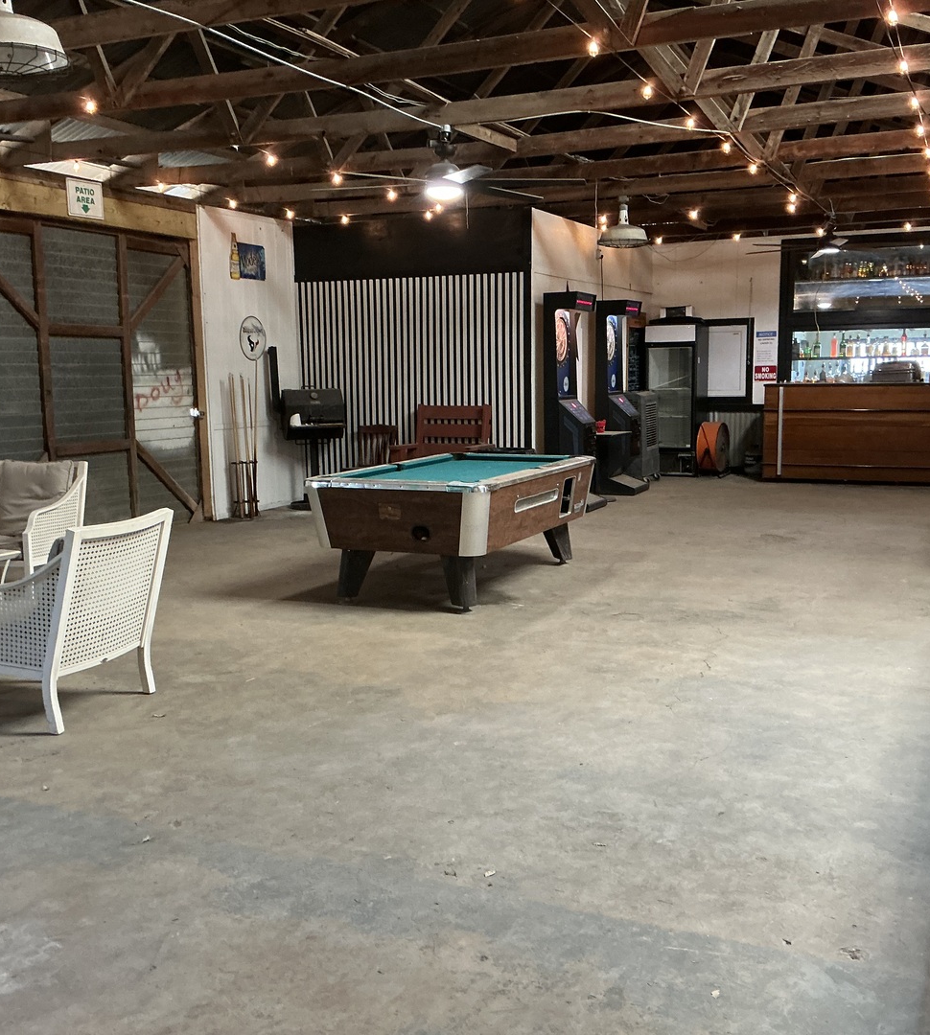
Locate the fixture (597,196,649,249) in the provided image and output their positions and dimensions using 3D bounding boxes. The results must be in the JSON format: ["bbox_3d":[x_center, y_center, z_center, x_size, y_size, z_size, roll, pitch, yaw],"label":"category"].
[{"bbox_3d":[1.533,-2.848,10.800,0.480,0.500,0.480,-1,8,0],"label":"fixture"}]

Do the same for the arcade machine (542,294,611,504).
[{"bbox_3d":[1.169,-1.196,11.630,0.490,2.214,0.730,2,8,24],"label":"arcade machine"}]

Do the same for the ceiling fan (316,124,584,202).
[{"bbox_3d":[-0.131,-2.332,7.350,1.850,0.500,1.850,-1,8,0],"label":"ceiling fan"}]

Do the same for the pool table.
[{"bbox_3d":[0.015,0.062,7.655,1.290,0.785,2.330,2,8,23],"label":"pool table"}]

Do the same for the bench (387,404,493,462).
[{"bbox_3d":[-0.246,-0.542,11.477,0.950,1.140,0.680,3,9,26],"label":"bench"}]

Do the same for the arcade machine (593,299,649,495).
[{"bbox_3d":[1.891,-1.413,13.245,0.490,2.230,0.730,2,8,24],"label":"arcade machine"}]

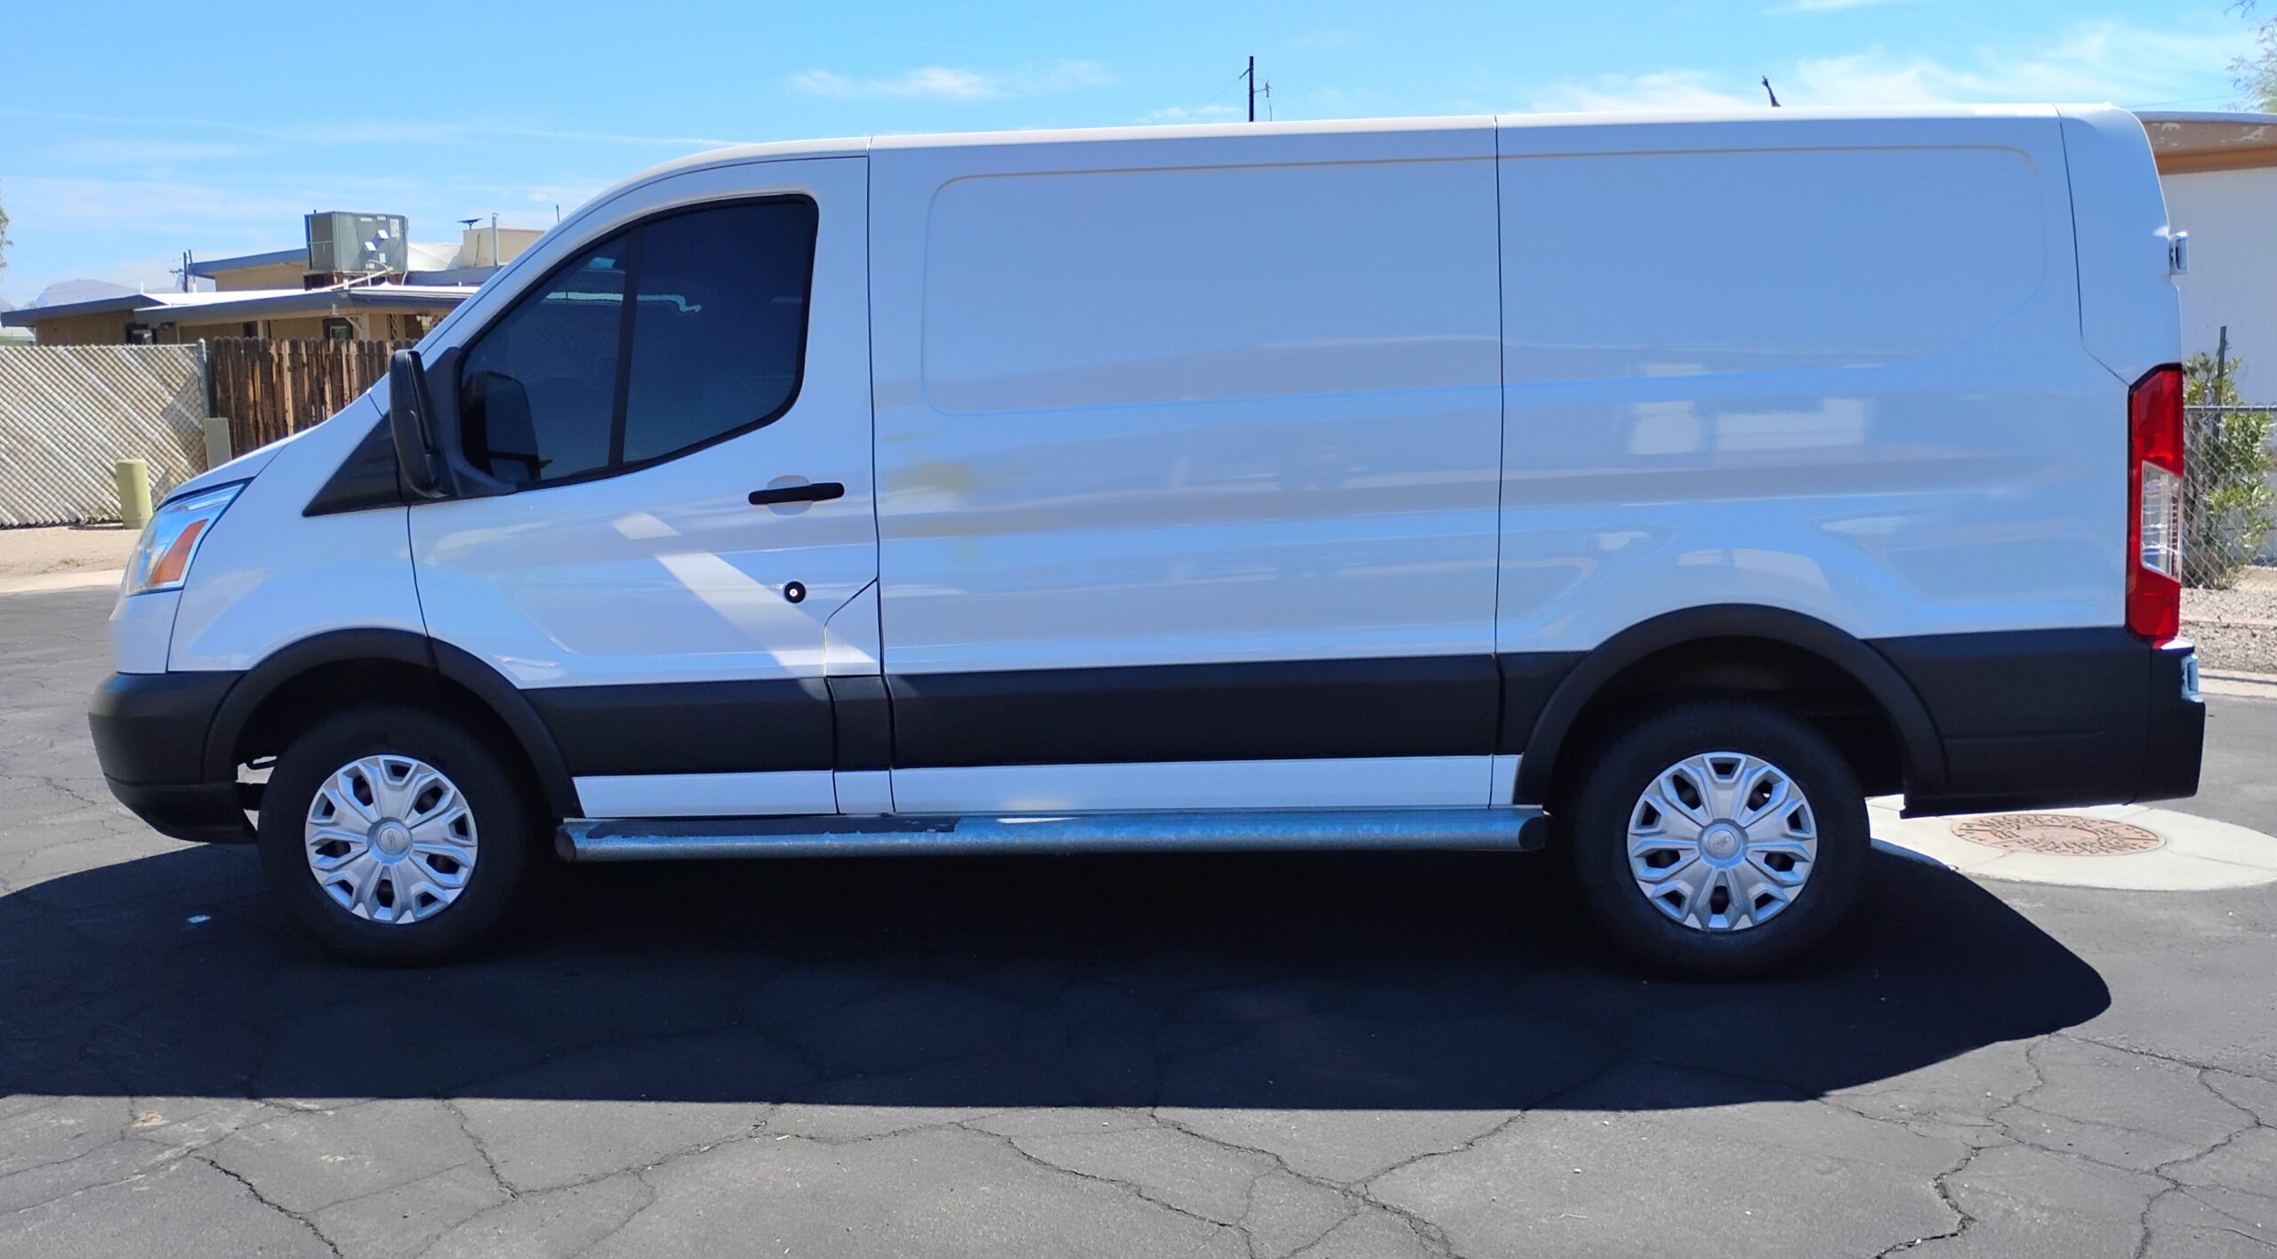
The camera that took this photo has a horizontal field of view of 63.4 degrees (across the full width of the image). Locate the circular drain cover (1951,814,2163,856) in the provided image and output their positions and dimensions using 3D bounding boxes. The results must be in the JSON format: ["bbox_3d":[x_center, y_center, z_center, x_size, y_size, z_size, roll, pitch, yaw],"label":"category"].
[{"bbox_3d":[2.862,0.639,5.741,0.650,0.030,0.650,0,9,4],"label":"circular drain cover"}]

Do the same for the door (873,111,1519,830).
[{"bbox_3d":[0.111,-0.355,4.418,1.490,1.610,0.200,-1,9,4],"label":"door"}]

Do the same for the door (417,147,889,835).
[{"bbox_3d":[-1.193,-0.325,4.522,1.135,1.600,0.220,-1,9,4],"label":"door"}]

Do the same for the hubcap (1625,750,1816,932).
[{"bbox_3d":[1.405,0.514,4.438,0.447,0.447,0.065,0,9,4],"label":"hubcap"}]

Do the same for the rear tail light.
[{"bbox_3d":[2.352,-0.292,4.284,0.140,0.620,0.130,-1,9,4],"label":"rear tail light"}]

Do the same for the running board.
[{"bbox_3d":[-0.230,0.505,4.493,2.420,0.105,0.140,-1,9,4],"label":"running board"}]

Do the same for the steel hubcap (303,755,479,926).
[{"bbox_3d":[-1.889,0.535,4.668,0.447,0.447,0.065,0,9,4],"label":"steel hubcap"}]

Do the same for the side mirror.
[{"bbox_3d":[-1.712,-0.486,4.350,0.130,0.350,0.220,-1,9,4],"label":"side mirror"}]

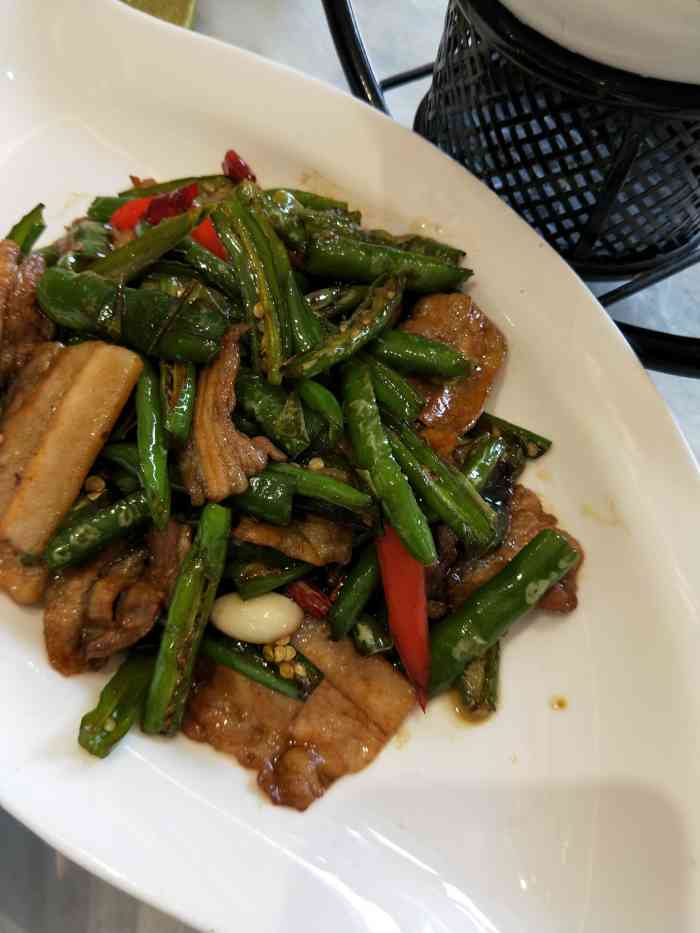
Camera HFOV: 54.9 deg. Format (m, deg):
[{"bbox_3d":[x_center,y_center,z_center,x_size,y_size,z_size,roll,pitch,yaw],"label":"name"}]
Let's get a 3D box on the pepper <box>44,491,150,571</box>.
[{"bbox_3d":[-0.080,0.019,0.221,0.039,0.007,0.008,-35,72,-25],"label":"pepper"}]

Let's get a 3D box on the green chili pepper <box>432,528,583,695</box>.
[{"bbox_3d":[0.049,0.045,0.215,0.063,0.012,0.013,-38,73,-17],"label":"green chili pepper"}]

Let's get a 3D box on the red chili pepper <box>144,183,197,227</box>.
[{"bbox_3d":[-0.071,-0.106,0.271,0.008,0.006,0.026,40,63,14],"label":"red chili pepper"}]

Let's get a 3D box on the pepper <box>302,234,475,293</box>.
[{"bbox_3d":[0.015,-0.080,0.266,0.065,0.013,0.016,5,63,-8],"label":"pepper"}]

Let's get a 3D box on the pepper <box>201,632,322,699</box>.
[{"bbox_3d":[-0.029,0.060,0.206,0.037,0.006,0.010,16,63,6],"label":"pepper"}]

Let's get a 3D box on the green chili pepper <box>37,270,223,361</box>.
[{"bbox_3d":[-0.078,-0.054,0.239,0.064,0.014,0.020,15,63,2],"label":"green chili pepper"}]

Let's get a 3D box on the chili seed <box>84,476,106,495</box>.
[{"bbox_3d":[-0.086,0.006,0.229,0.006,0.002,0.005,0,64,-5],"label":"chili seed"}]

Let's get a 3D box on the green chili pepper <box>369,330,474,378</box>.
[{"bbox_3d":[0.026,-0.042,0.255,0.043,0.011,0.012,12,63,-13],"label":"green chili pepper"}]

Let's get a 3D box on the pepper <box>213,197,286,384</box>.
[{"bbox_3d":[-0.037,-0.066,0.246,0.013,0.007,0.086,-13,63,-11],"label":"pepper"}]

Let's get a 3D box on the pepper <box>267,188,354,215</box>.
[{"bbox_3d":[-0.016,-0.114,0.291,0.037,0.007,0.009,6,63,-11],"label":"pepper"}]

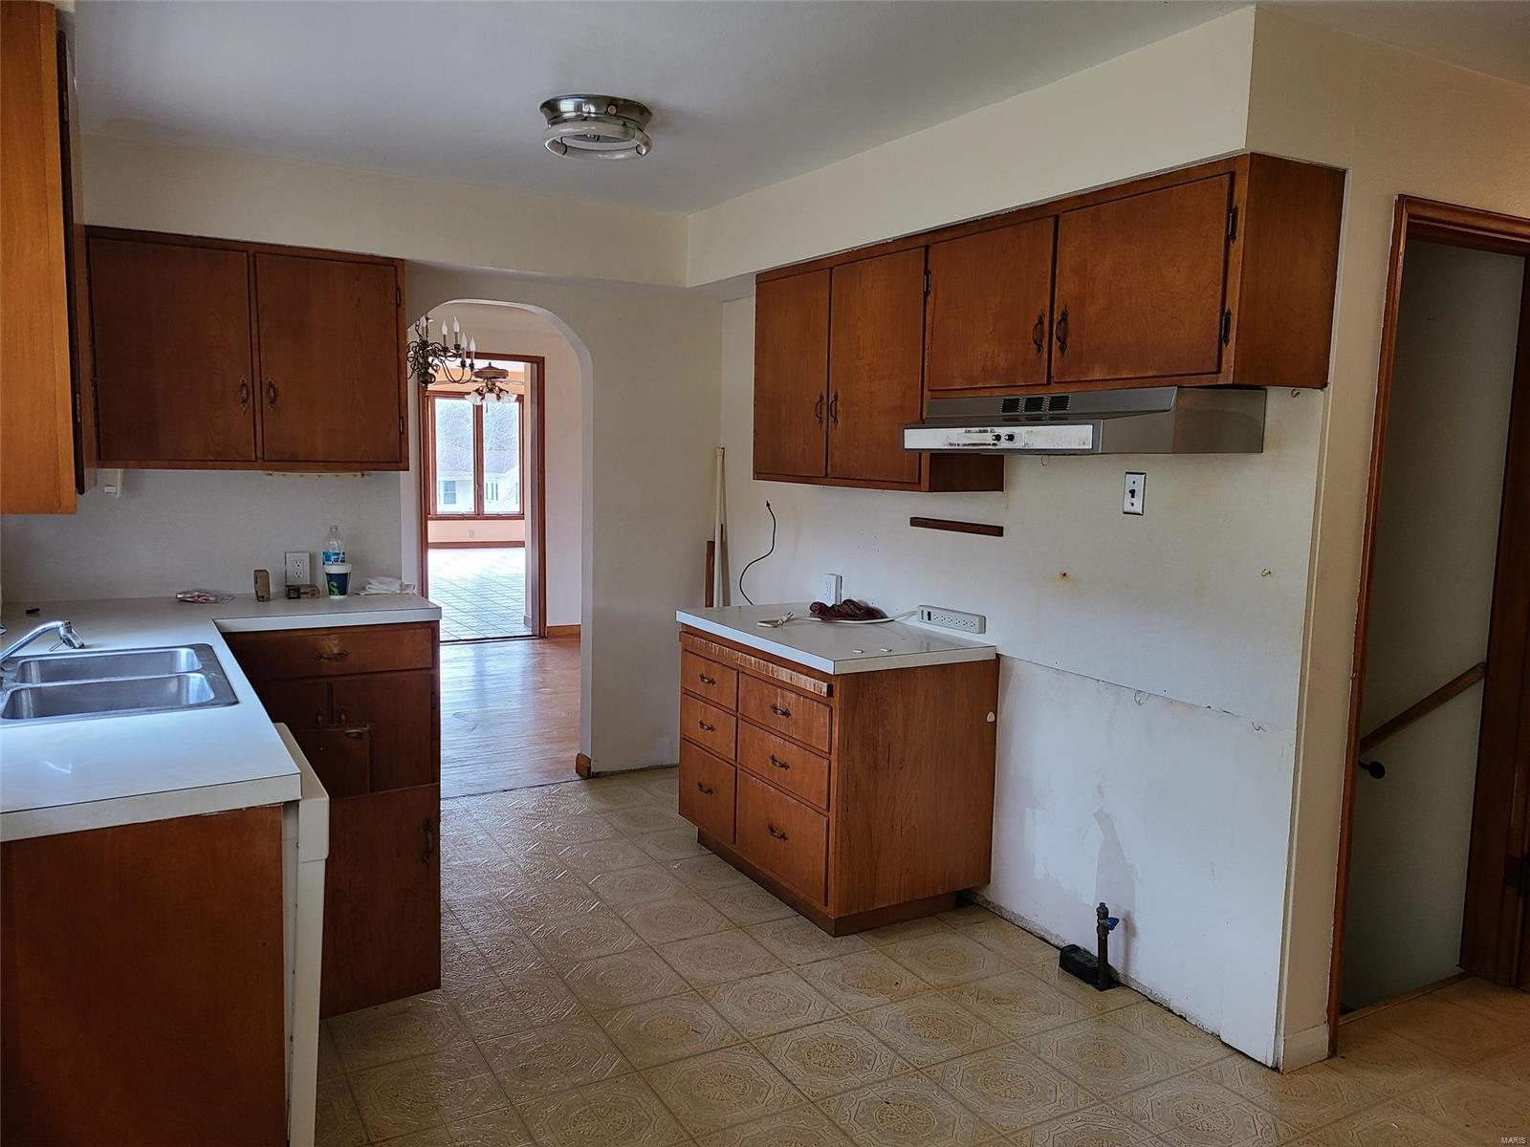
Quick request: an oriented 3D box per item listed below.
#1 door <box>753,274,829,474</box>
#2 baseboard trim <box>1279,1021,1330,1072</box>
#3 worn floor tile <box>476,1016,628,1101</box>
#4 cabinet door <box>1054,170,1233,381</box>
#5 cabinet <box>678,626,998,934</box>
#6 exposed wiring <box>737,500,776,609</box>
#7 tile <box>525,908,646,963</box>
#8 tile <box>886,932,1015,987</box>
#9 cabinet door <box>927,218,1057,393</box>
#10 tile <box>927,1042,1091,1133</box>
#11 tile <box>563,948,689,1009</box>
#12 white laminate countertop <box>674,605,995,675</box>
[{"bbox_3d":[0.084,-0.703,4.102,0.023,0.703,0.492,-2,7,-29],"label":"door"},{"bbox_3d":[1.347,1.181,2.864,0.175,0.094,0.015,-2,7,-29],"label":"baseboard trim"},{"bbox_3d":[-0.515,1.195,2.832,0.300,0.010,0.300,-2,7,-29],"label":"worn floor tile"},{"bbox_3d":[0.884,-0.677,2.725,0.020,0.424,0.518,-2,7,-29],"label":"cabinet door"},{"bbox_3d":[0.213,0.647,4.024,0.620,0.835,1.070,-2,7,-29],"label":"cabinet"},{"bbox_3d":[-0.037,-0.086,4.967,0.061,0.460,0.303,-2,7,-29],"label":"exposed wiring"},{"bbox_3d":[-0.548,1.110,3.488,0.292,0.008,0.292,-2,7,-29],"label":"tile"},{"bbox_3d":[0.547,1.147,3.411,0.292,0.008,0.292,-2,7,-29],"label":"tile"},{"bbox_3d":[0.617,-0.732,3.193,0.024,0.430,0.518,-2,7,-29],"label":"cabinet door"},{"bbox_3d":[0.582,1.222,2.732,0.305,0.010,0.307,-2,7,-29],"label":"tile"},{"bbox_3d":[-0.398,1.143,3.224,0.292,0.008,0.292,-2,7,-29],"label":"tile"},{"bbox_3d":[0.213,0.213,4.049,0.631,0.044,1.100,-2,7,-29],"label":"white laminate countertop"}]

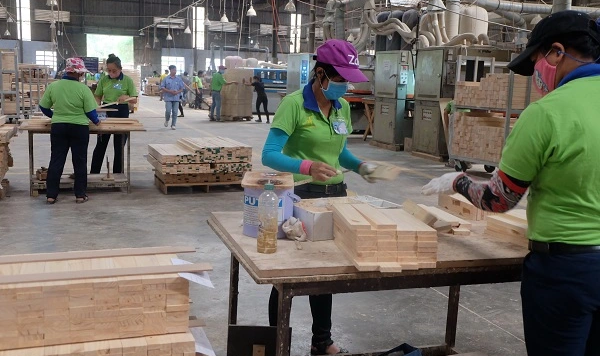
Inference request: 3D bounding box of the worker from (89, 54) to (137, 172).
[{"bbox_3d":[-2.428,-0.797,7.893,0.550,1.620,0.450,1,9,-9],"label":"worker"}]

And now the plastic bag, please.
[{"bbox_3d":[-0.017,0.188,2.229,0.083,0.088,0.080,0,9,-12],"label":"plastic bag"}]

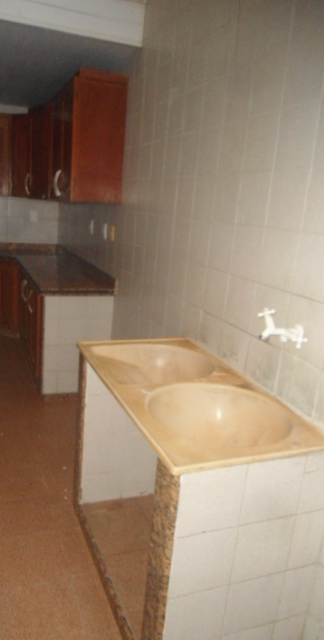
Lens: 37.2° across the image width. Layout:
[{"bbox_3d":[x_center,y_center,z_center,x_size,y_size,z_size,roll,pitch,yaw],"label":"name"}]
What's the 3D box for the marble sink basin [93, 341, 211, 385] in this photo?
[{"bbox_3d":[-0.026,0.263,2.050,0.483,0.195,0.505,0,14,-23],"label":"marble sink basin"}]

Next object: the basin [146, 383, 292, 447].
[{"bbox_3d":[0.188,0.386,1.607,0.460,0.195,0.487,0,14,-23],"label":"basin"}]

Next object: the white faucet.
[{"bbox_3d":[0.399,0.021,1.563,0.175,0.108,0.117,0,14,-23],"label":"white faucet"}]

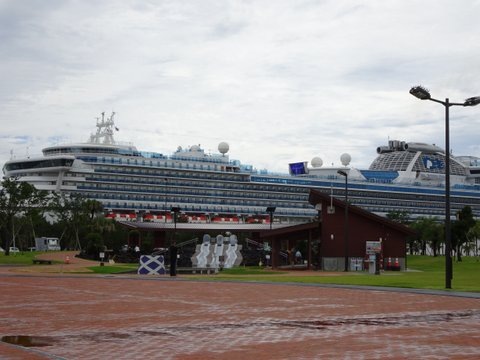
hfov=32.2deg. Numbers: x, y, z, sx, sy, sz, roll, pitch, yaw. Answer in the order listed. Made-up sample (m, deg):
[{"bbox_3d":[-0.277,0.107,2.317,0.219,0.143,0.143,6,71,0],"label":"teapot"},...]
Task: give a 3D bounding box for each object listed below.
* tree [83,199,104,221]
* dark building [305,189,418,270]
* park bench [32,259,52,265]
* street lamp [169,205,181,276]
[{"bbox_3d":[-15.371,5.060,87.000,2.400,6.100,2.400,1,-4,0],"label":"tree"},{"bbox_3d":[8.120,3.453,56.300,6.800,5.300,7.000,1,-4,3],"label":"dark building"},{"bbox_3d":[-14.718,6.090,62.000,1.500,0.430,0.450,1,-4,-6],"label":"park bench"},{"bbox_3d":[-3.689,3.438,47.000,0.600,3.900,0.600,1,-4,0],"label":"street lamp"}]

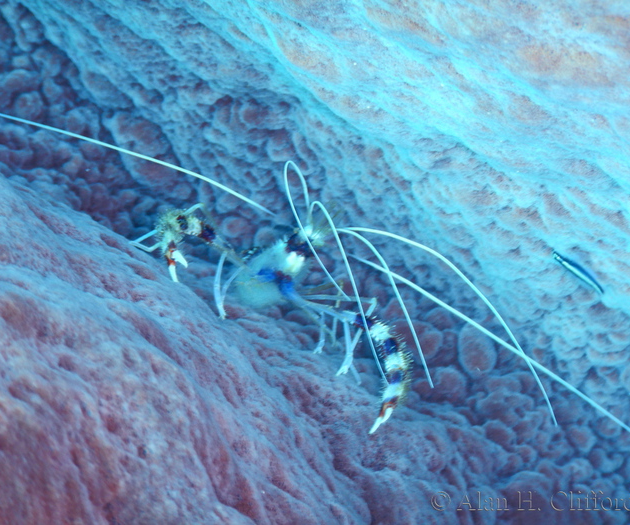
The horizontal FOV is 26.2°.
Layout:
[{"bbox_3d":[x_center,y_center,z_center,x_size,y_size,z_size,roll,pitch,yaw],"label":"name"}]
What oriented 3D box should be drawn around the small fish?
[{"bbox_3d":[0.109,0.004,0.560,0.027,0.004,0.005,38,17,0],"label":"small fish"}]

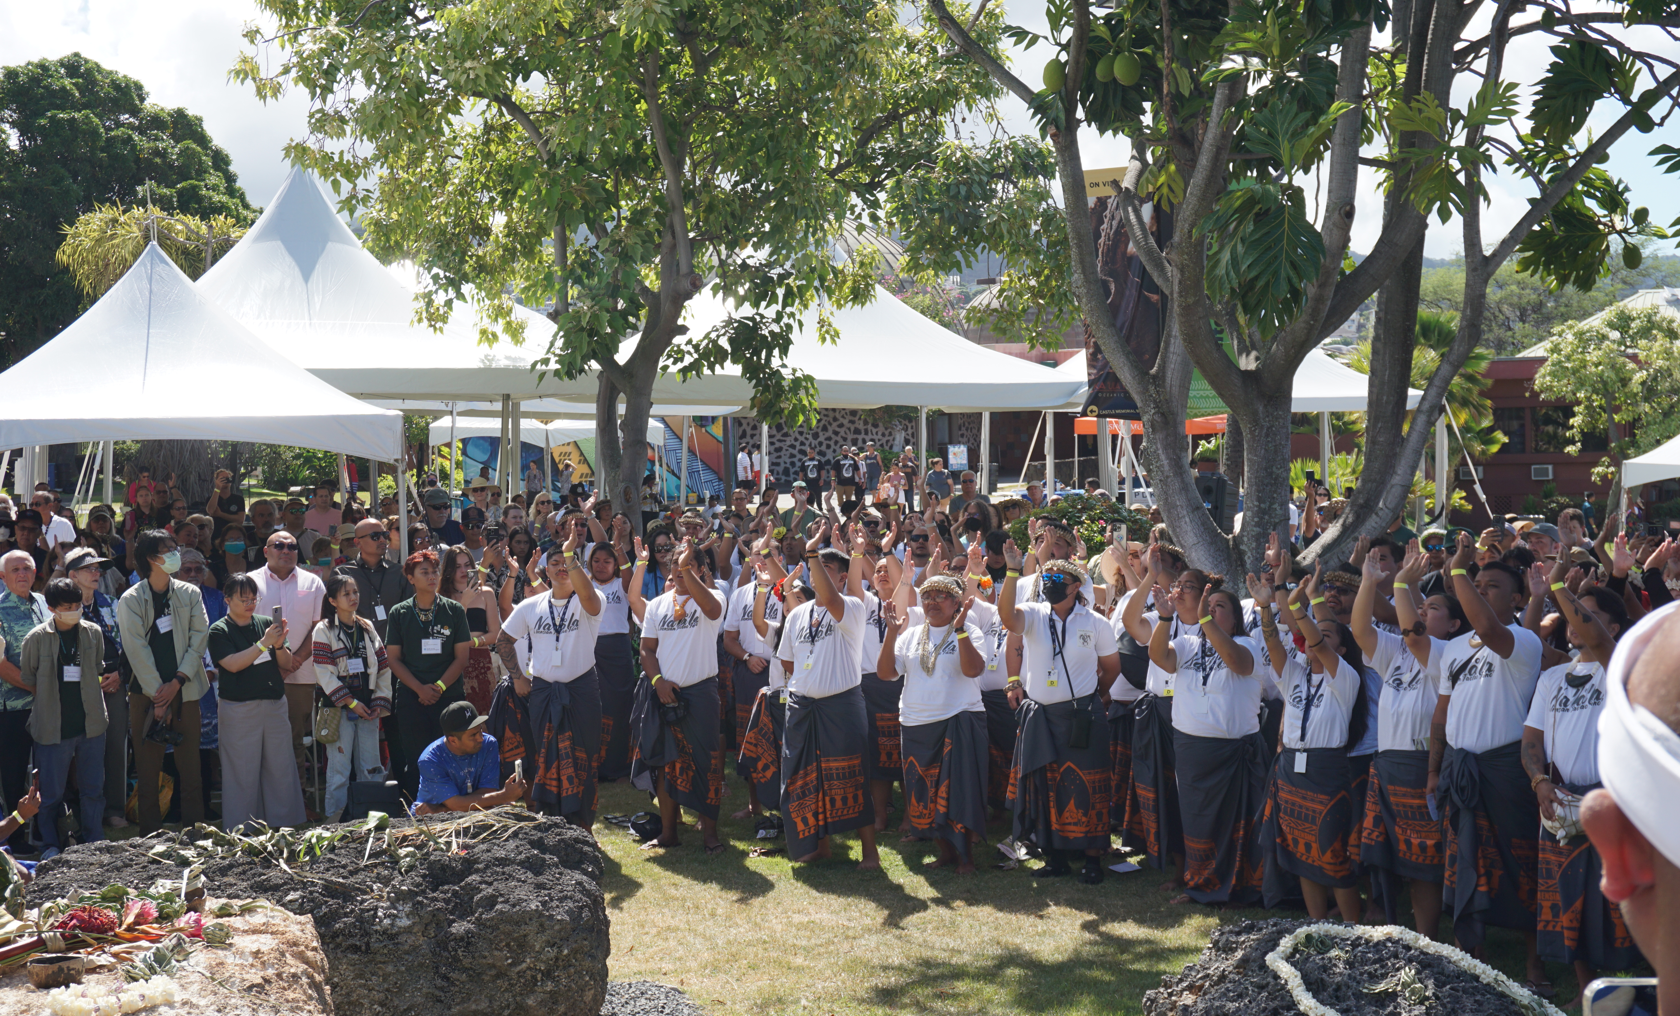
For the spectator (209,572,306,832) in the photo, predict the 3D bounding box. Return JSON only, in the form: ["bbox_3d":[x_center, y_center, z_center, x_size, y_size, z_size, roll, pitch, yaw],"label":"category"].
[{"bbox_3d":[-3.419,1.159,12.550,0.500,1.560,0.440,-1,2,-38],"label":"spectator"}]

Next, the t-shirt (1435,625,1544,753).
[{"bbox_3d":[2.848,0.793,9.400,0.310,0.580,0.500,-2,3,-44],"label":"t-shirt"}]

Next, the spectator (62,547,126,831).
[{"bbox_3d":[-4.502,1.093,12.950,0.500,1.700,0.360,-1,2,-34],"label":"spectator"}]

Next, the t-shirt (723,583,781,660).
[{"bbox_3d":[-0.512,0.709,13.400,0.460,0.500,0.290,0,0,8],"label":"t-shirt"}]

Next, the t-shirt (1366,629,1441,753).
[{"bbox_3d":[2.561,0.832,9.750,0.380,0.560,0.290,0,0,42],"label":"t-shirt"}]

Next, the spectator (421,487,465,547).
[{"bbox_3d":[-3.032,0.805,16.500,0.550,1.860,0.360,-1,3,-30],"label":"spectator"}]

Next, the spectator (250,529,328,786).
[{"bbox_3d":[-3.415,1.029,13.250,0.560,1.800,0.360,0,2,-12],"label":"spectator"}]

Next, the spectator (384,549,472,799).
[{"bbox_3d":[-2.435,1.076,12.700,0.510,1.670,0.350,0,0,-20],"label":"spectator"}]

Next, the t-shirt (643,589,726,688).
[{"bbox_3d":[-0.892,0.742,12.250,0.460,0.570,0.310,0,0,14],"label":"t-shirt"}]

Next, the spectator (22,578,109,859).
[{"bbox_3d":[-4.311,1.154,11.950,0.500,1.550,0.340,-1,3,-29],"label":"spectator"}]

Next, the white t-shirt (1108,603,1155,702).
[{"bbox_3d":[1.735,0.777,12.100,0.520,0.620,0.320,1,3,30],"label":"white t-shirt"}]

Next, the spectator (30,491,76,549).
[{"bbox_3d":[-7.172,0.740,19.500,0.520,1.770,0.320,1,2,3],"label":"spectator"}]

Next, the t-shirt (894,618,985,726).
[{"bbox_3d":[0.542,0.898,11.750,0.500,0.590,0.320,1,2,6],"label":"t-shirt"}]

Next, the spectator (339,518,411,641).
[{"bbox_3d":[-2.875,0.979,13.300,0.560,1.790,0.360,-1,3,-27],"label":"spectator"}]

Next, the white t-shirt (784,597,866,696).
[{"bbox_3d":[-0.076,0.768,11.900,0.480,0.580,0.320,1,2,18],"label":"white t-shirt"}]

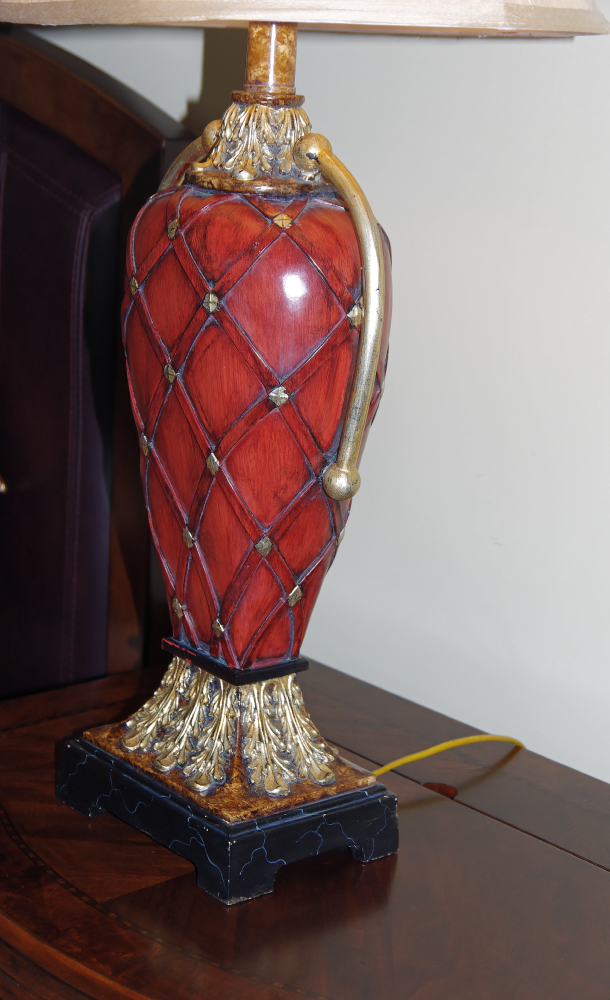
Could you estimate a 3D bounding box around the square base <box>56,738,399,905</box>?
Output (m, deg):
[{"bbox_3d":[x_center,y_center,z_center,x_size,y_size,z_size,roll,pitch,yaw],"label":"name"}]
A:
[{"bbox_3d":[-0.054,0.202,1.146,0.148,0.047,0.196,-6,16,-40],"label":"square base"}]

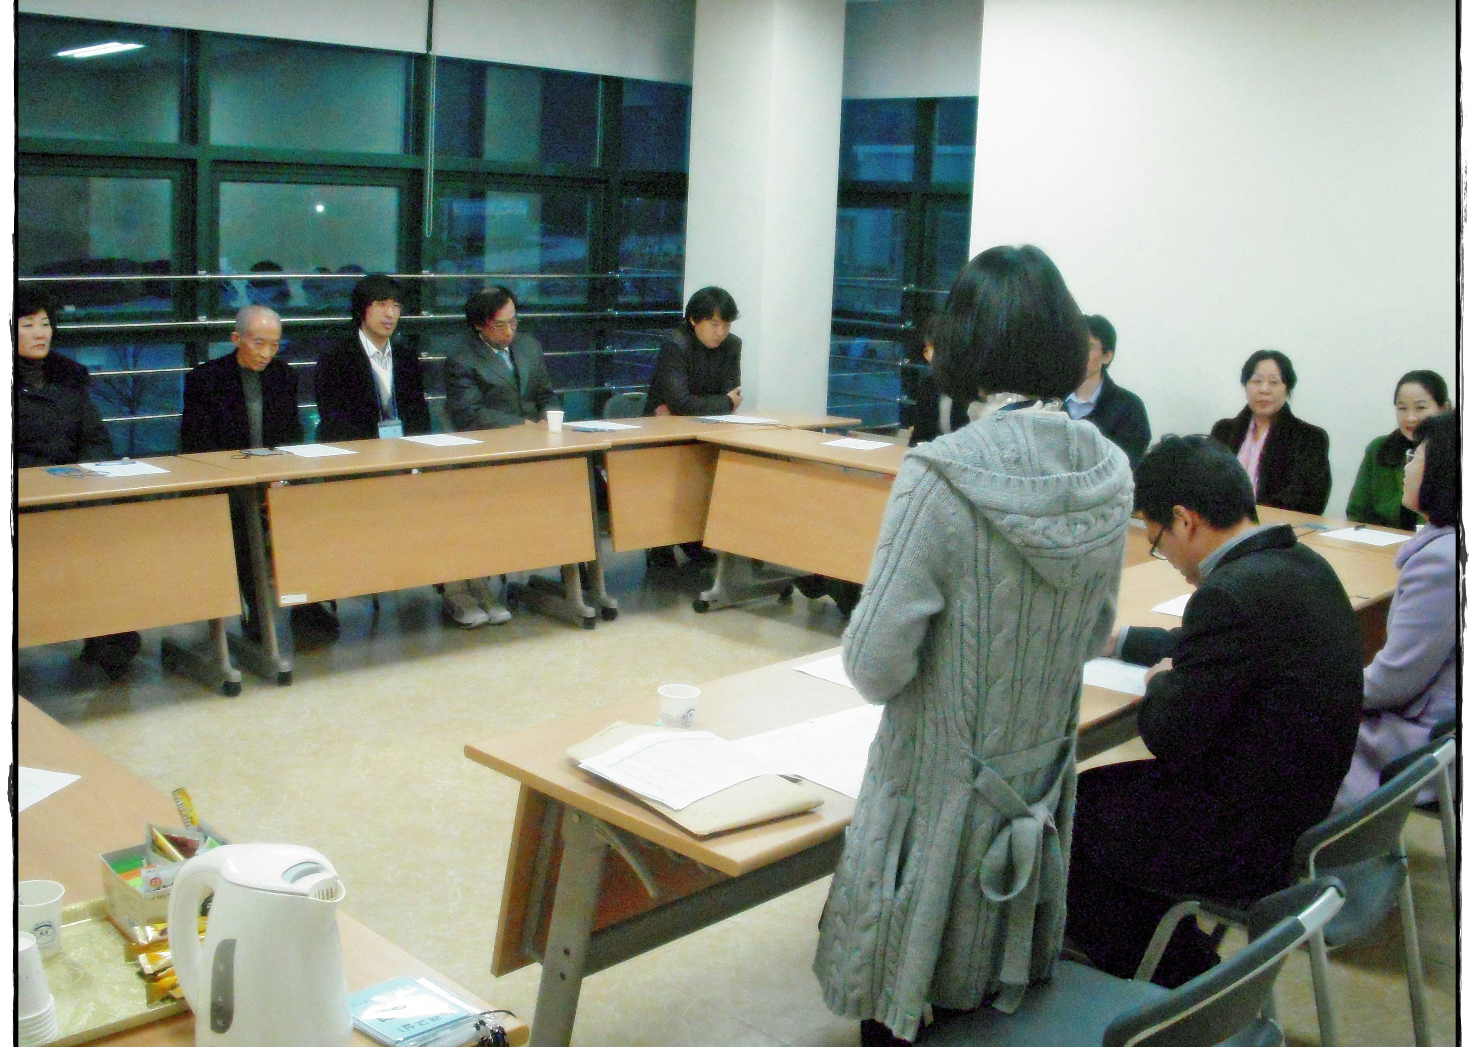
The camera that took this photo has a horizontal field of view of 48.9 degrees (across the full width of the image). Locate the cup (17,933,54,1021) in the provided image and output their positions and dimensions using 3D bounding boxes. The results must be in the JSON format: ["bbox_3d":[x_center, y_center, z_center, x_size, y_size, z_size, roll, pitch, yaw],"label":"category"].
[{"bbox_3d":[-0.722,0.448,1.612,0.072,0.076,0.072,2,10,0],"label":"cup"}]

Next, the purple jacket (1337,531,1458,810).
[{"bbox_3d":[1.518,0.319,3.450,0.460,0.620,0.450,11,14,42],"label":"purple jacket"}]

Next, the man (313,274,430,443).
[{"bbox_3d":[-1.404,-0.293,6.350,0.520,1.330,0.760,-6,13,-34],"label":"man"}]

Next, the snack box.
[{"bbox_3d":[-0.687,0.451,1.987,0.135,0.074,0.135,-7,13,-39],"label":"snack box"}]

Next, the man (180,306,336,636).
[{"bbox_3d":[-1.787,-0.180,6.120,0.520,1.250,0.760,-8,14,-43],"label":"man"}]

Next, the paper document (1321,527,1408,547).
[{"bbox_3d":[1.893,0.035,4.853,0.210,0.005,0.280,12,14,43],"label":"paper document"}]

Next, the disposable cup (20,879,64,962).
[{"bbox_3d":[-0.834,0.476,1.915,0.075,0.076,0.075,2,11,0],"label":"disposable cup"}]

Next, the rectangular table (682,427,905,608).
[{"bbox_3d":[0.556,0.087,6.444,0.600,0.735,1.500,-8,14,-43],"label":"rectangular table"}]

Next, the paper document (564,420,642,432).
[{"bbox_3d":[-0.582,-0.424,6.984,0.210,0.004,0.297,-8,14,-43],"label":"paper document"}]

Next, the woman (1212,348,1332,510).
[{"bbox_3d":[1.803,0.022,5.647,0.760,1.240,0.500,-8,14,-43],"label":"woman"}]

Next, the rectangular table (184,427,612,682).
[{"bbox_3d":[-1.261,0.083,6.163,1.500,0.735,0.600,-8,14,-43],"label":"rectangular table"}]

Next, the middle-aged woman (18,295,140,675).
[{"bbox_3d":[-2.314,-0.148,5.550,0.520,1.290,0.750,-8,15,-42],"label":"middle-aged woman"}]

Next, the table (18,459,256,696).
[{"bbox_3d":[-2.293,0.242,4.934,0.600,0.720,1.500,11,14,42],"label":"table"}]

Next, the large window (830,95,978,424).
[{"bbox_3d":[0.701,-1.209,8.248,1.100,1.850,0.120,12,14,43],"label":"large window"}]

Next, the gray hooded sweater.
[{"bbox_3d":[0.341,0.272,2.353,0.460,0.910,0.360,-6,14,-36],"label":"gray hooded sweater"}]

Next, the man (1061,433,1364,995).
[{"bbox_3d":[0.824,0.461,3.062,0.510,1.260,0.710,-7,14,-40],"label":"man"}]

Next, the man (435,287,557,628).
[{"bbox_3d":[-1.027,-0.307,6.620,0.520,1.280,0.800,-5,13,-31],"label":"man"}]

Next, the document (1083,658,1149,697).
[{"bbox_3d":[0.711,0.291,3.209,0.297,0.005,0.210,9,12,33],"label":"document"}]

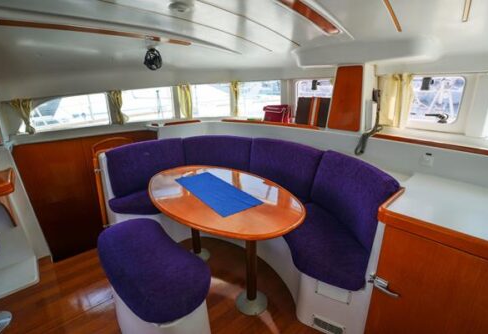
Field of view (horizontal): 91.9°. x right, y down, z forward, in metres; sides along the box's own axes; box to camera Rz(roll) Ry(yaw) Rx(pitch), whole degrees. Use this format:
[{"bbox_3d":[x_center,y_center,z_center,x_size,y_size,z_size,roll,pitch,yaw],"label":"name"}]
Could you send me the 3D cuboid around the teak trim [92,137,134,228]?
[{"bbox_3d":[-1.280,0.150,2.404,0.380,0.860,0.170,-12,18,-37],"label":"teak trim"}]

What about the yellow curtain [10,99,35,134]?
[{"bbox_3d":[-2.000,-0.456,2.133,0.090,0.340,0.170,16,24,42],"label":"yellow curtain"}]

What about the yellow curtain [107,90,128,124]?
[{"bbox_3d":[-1.388,-0.653,2.592,0.180,0.360,0.090,-15,22,-36],"label":"yellow curtain"}]

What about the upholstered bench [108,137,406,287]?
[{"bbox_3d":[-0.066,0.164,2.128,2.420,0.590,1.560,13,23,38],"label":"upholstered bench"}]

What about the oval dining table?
[{"bbox_3d":[-0.177,0.513,1.776,0.800,0.745,1.270,-16,23,-38],"label":"oval dining table"}]

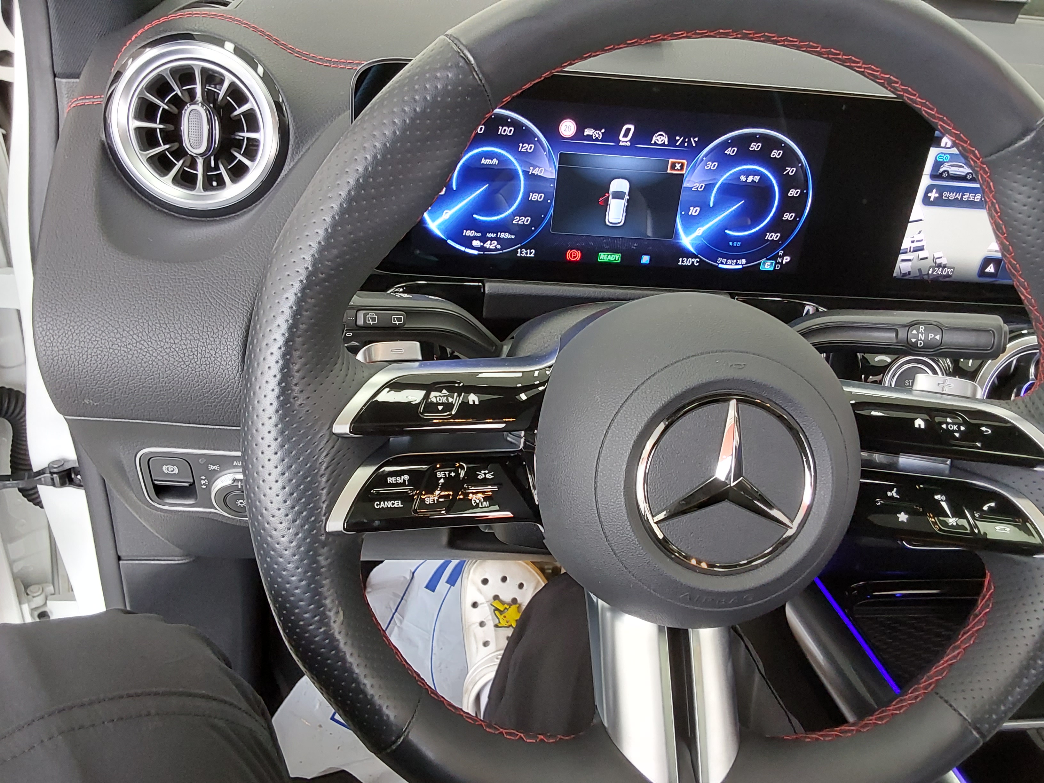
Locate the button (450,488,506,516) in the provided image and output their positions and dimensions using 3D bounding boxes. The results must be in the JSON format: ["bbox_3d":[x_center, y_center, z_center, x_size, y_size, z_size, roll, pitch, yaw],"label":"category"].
[{"bbox_3d":[-0.018,0.045,0.343,0.024,0.011,0.005,1,-3,-26],"label":"button"}]

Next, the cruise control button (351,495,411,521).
[{"bbox_3d":[-0.054,0.044,0.324,0.025,0.010,0.005,1,-3,-26],"label":"cruise control button"}]

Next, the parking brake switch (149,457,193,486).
[{"bbox_3d":[-0.228,0.052,0.550,0.027,0.025,0.012,2,30,-8],"label":"parking brake switch"}]

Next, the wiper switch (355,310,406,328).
[{"bbox_3d":[-0.068,-0.035,0.404,0.025,0.009,0.006,3,6,-8],"label":"wiper switch"}]

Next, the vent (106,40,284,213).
[{"bbox_3d":[-0.191,-0.155,0.494,0.100,0.100,0.030,2,13,-8],"label":"vent"}]

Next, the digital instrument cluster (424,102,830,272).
[{"bbox_3d":[0.059,-0.120,0.501,0.244,0.092,0.014,2,25,-8],"label":"digital instrument cluster"}]

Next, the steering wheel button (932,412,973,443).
[{"bbox_3d":[0.186,0.016,0.366,0.017,0.014,0.005,5,-4,10],"label":"steering wheel button"}]

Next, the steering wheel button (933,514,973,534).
[{"bbox_3d":[0.185,0.057,0.363,0.017,0.010,0.005,5,-4,10],"label":"steering wheel button"}]

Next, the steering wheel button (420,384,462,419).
[{"bbox_3d":[-0.032,0.004,0.336,0.017,0.014,0.005,1,-3,-26],"label":"steering wheel button"}]

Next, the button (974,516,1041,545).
[{"bbox_3d":[0.206,0.059,0.358,0.026,0.011,0.005,5,-4,10],"label":"button"}]

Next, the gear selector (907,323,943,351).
[{"bbox_3d":[0.209,-0.028,0.438,0.021,0.015,0.006,3,6,-8],"label":"gear selector"}]

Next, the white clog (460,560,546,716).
[{"bbox_3d":[-0.014,0.280,0.960,0.109,0.105,0.278,4,56,-4],"label":"white clog"}]

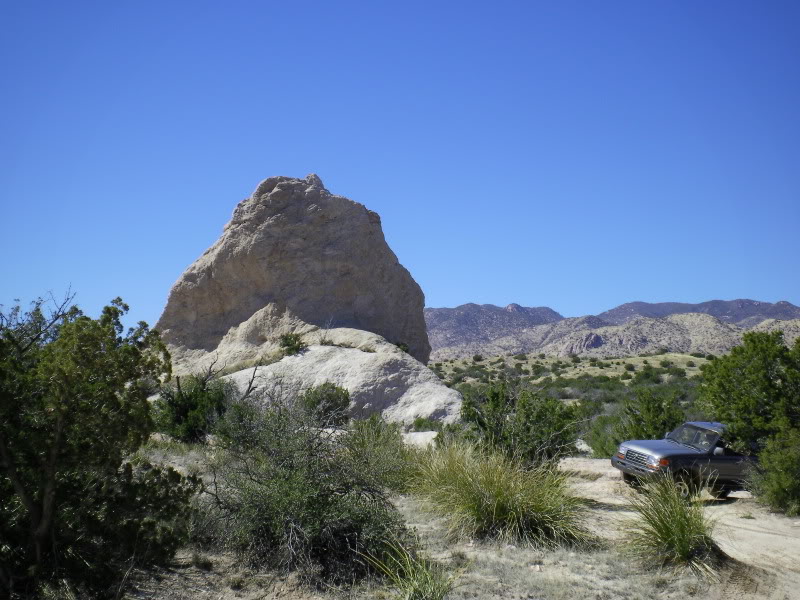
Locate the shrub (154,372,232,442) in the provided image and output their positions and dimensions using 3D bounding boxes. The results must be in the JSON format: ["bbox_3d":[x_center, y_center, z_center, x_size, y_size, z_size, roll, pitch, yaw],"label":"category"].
[{"bbox_3d":[-5.440,2.817,25.000,2.012,1.771,1.851,0,-3,0],"label":"shrub"}]

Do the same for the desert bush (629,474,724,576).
[{"bbox_3d":[3.122,2.532,10.800,1.052,1.053,0.968,0,-3,0],"label":"desert bush"}]

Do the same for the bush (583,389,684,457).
[{"bbox_3d":[7.377,3.849,30.000,3.141,2.011,2.890,0,-3,0],"label":"bush"}]

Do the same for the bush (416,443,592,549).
[{"bbox_3d":[1.315,2.519,12.500,2.355,1.202,2.166,0,-3,0],"label":"bush"}]

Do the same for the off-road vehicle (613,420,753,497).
[{"bbox_3d":[7.520,3.920,22.950,4.750,1.870,1.920,7,-1,-25],"label":"off-road vehicle"}]

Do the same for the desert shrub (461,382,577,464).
[{"bbox_3d":[2.867,2.966,23.000,2.791,1.863,2.567,0,-3,0],"label":"desert shrub"}]

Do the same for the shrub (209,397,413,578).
[{"bbox_3d":[-0.995,1.992,10.300,2.174,1.863,2.000,0,-3,0],"label":"shrub"}]

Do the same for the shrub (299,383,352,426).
[{"bbox_3d":[-2.514,3.519,32.000,1.683,1.425,1.549,0,-3,0],"label":"shrub"}]

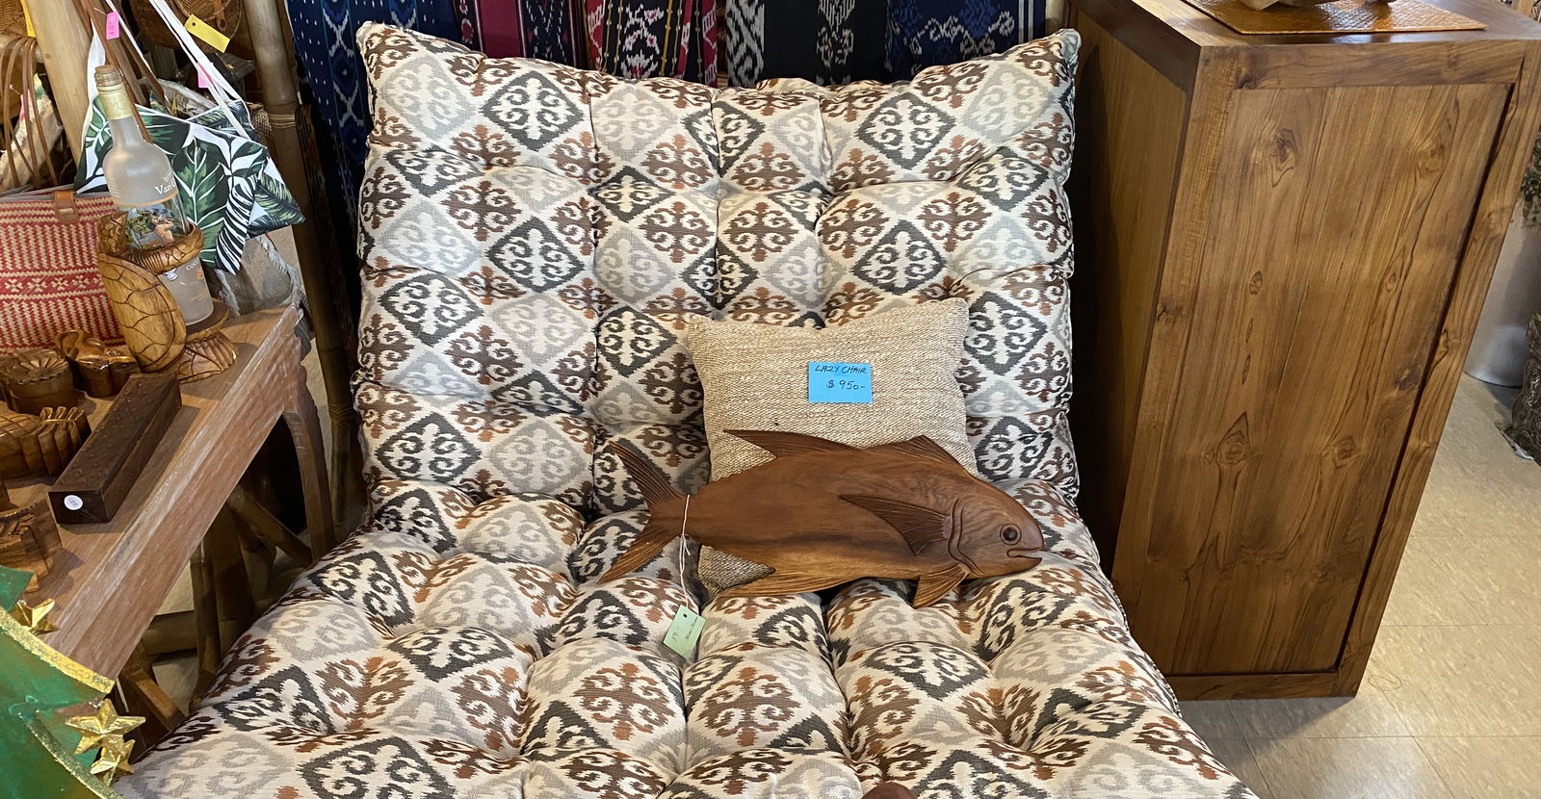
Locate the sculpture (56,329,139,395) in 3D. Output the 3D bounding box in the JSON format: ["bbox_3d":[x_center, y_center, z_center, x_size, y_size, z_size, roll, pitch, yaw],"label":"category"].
[{"bbox_3d":[-0.813,-0.049,1.401,0.093,0.066,0.060,-3,29,-6],"label":"sculpture"}]

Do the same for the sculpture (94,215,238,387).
[{"bbox_3d":[-0.763,-0.147,1.450,0.155,0.192,0.195,-3,29,-6],"label":"sculpture"}]

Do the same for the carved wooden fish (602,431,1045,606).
[{"bbox_3d":[0.086,0.180,1.775,0.668,0.266,0.048,6,-13,0],"label":"carved wooden fish"}]

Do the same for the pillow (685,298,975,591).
[{"bbox_3d":[0.100,0.081,1.875,0.455,0.450,0.130,-3,-8,0],"label":"pillow"}]

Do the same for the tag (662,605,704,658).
[{"bbox_3d":[-0.124,0.334,1.665,0.043,0.002,0.066,16,53,11],"label":"tag"}]

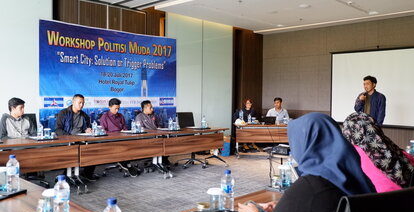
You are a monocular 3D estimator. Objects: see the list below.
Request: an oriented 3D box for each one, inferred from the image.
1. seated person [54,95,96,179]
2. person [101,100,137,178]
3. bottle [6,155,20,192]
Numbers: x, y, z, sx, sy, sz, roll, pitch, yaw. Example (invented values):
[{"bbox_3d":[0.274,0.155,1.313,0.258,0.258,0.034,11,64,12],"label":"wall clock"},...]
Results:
[{"bbox_3d":[-1.994,0.493,5.594,0.680,1.330,0.600,2,2,44],"label":"seated person"},{"bbox_3d":[-1.491,0.514,6.039,0.720,1.270,0.550,2,2,44],"label":"person"},{"bbox_3d":[-1.191,0.411,2.262,0.067,0.219,0.067,2,2,44],"label":"bottle"}]

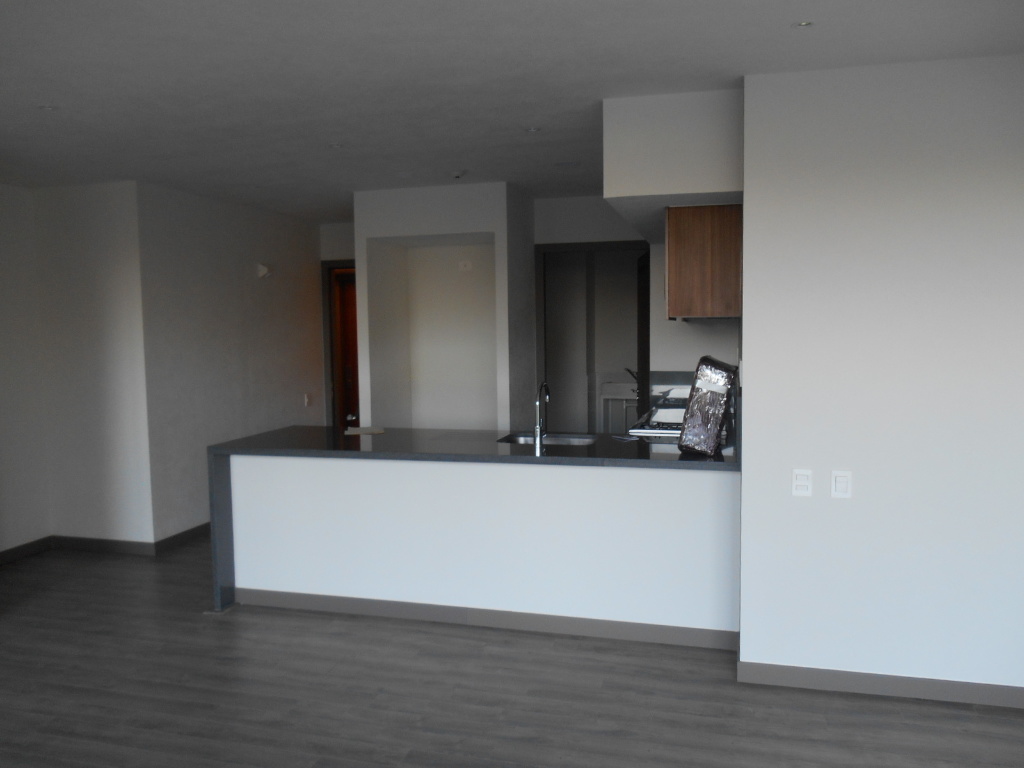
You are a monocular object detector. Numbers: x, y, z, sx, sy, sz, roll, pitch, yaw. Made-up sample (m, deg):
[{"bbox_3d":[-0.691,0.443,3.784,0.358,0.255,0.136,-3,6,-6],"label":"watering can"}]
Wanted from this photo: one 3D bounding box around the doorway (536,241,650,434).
[{"bbox_3d":[0.692,-0.025,6.312,0.958,2.236,0.144,0,5,15],"label":"doorway"}]

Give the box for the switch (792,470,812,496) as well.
[{"bbox_3d":[1.210,0.414,3.205,0.078,0.113,0.011,0,5,15],"label":"switch"}]

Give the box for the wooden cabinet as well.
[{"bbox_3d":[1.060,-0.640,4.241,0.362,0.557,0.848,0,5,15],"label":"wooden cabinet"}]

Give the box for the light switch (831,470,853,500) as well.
[{"bbox_3d":[1.382,0.423,3.221,0.076,0.113,0.010,0,5,15],"label":"light switch"}]

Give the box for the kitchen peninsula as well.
[{"bbox_3d":[-0.202,0.793,4.350,2.837,0.941,0.851,0,5,15],"label":"kitchen peninsula"}]

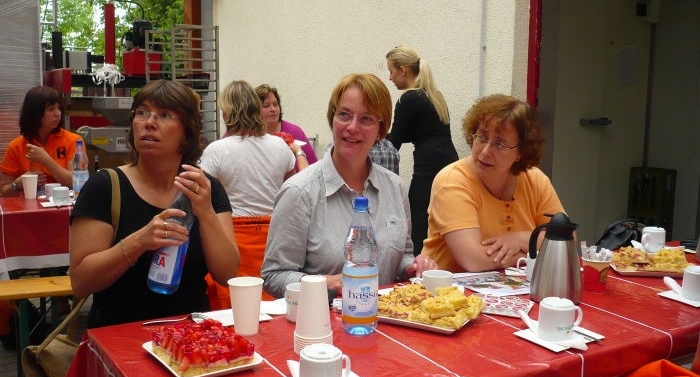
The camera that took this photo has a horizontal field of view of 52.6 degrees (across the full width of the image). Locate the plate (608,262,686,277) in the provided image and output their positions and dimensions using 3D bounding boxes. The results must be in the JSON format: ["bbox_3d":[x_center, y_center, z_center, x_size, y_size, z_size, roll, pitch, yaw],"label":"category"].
[{"bbox_3d":[0.983,0.260,2.341,0.250,0.022,0.190,0,7,-3],"label":"plate"}]

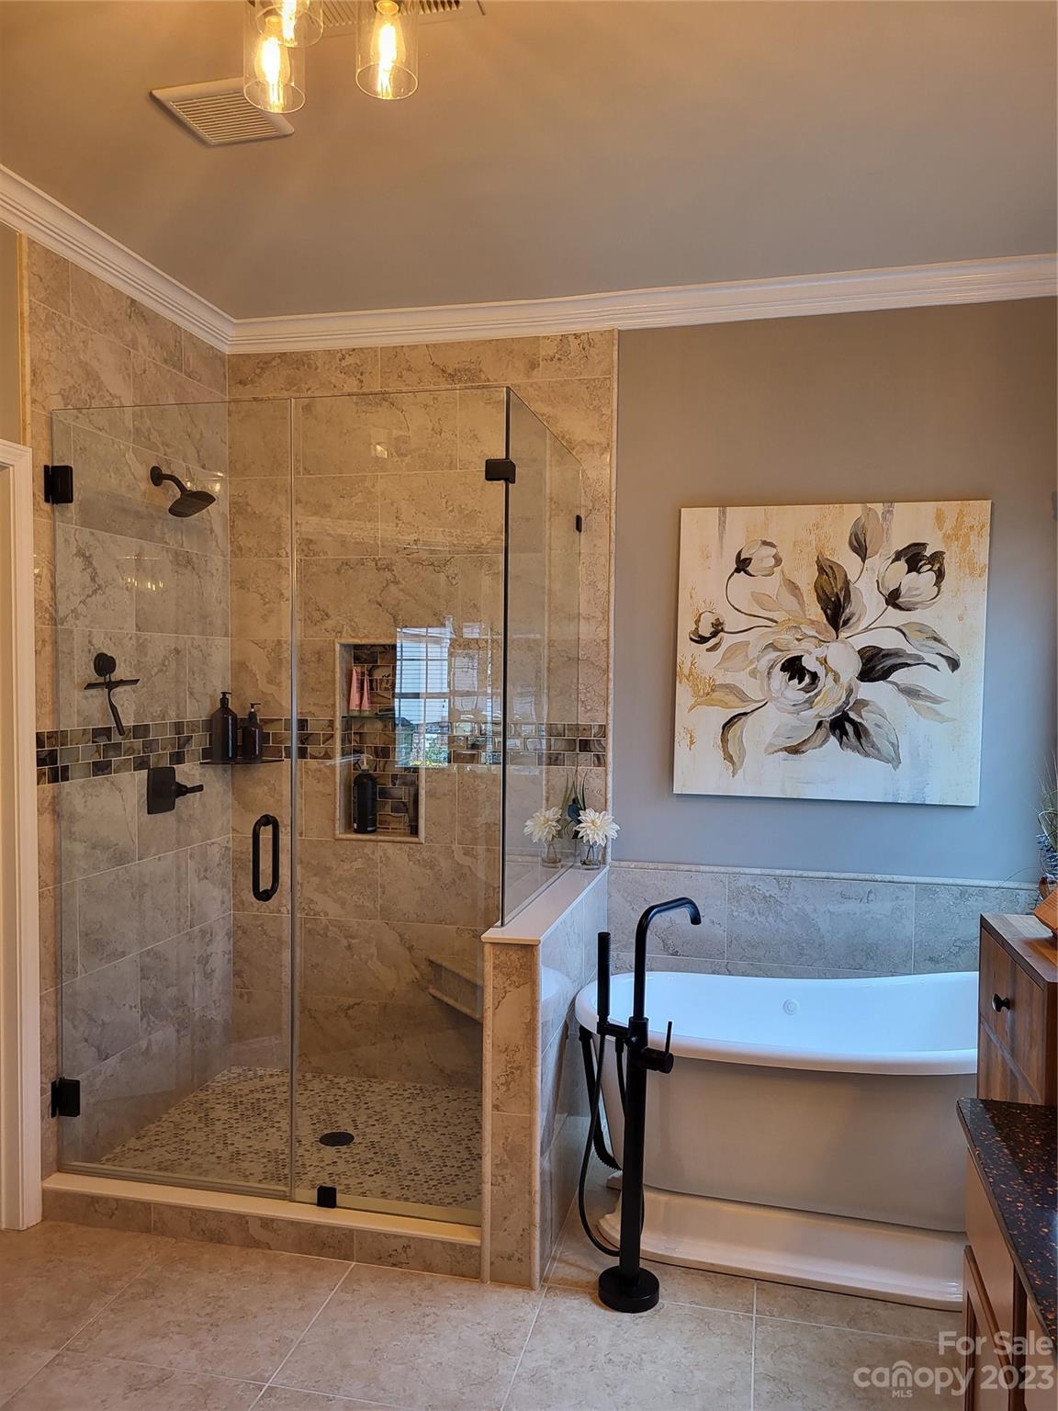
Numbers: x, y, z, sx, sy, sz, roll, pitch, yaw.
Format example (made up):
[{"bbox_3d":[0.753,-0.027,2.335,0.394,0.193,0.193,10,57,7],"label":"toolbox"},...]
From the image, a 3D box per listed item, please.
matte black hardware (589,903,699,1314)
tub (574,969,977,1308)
[{"bbox_3d":[0.329,0.971,2.648,0.242,0.959,0.334,3,3,41],"label":"matte black hardware"},{"bbox_3d":[0.842,1.077,2.934,1.430,0.735,0.700,1,3,13],"label":"tub"}]

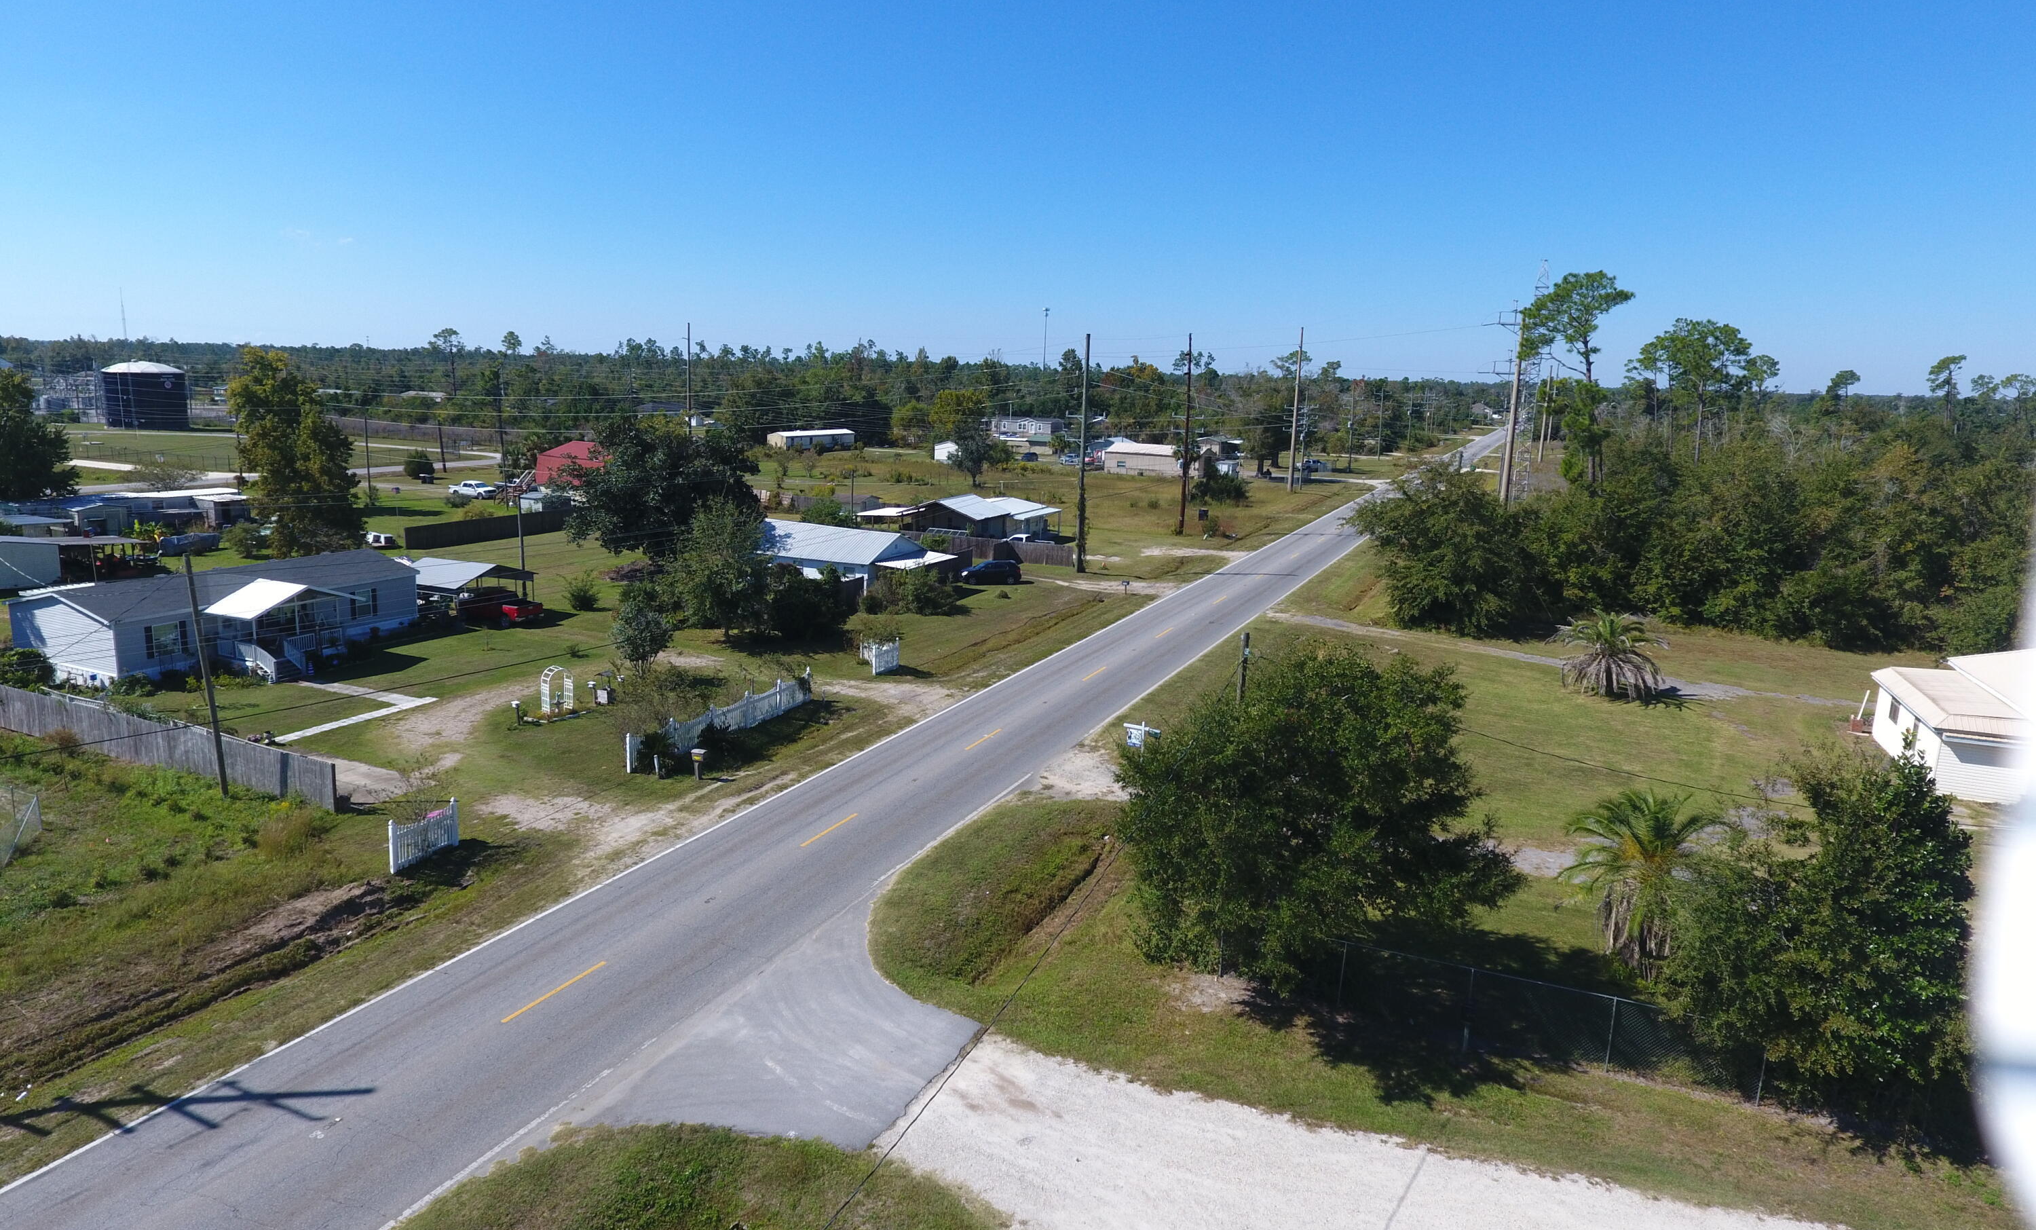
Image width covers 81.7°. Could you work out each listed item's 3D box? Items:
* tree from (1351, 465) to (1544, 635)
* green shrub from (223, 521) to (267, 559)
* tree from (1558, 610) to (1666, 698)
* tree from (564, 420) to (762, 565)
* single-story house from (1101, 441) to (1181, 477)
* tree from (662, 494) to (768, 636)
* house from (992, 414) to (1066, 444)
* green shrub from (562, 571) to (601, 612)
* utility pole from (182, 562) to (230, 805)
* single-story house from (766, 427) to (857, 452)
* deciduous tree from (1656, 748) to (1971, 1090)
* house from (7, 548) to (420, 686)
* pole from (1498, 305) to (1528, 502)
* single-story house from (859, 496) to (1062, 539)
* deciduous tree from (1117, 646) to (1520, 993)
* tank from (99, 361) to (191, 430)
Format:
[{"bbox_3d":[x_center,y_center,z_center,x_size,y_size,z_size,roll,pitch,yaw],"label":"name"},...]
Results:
[{"bbox_3d":[28.462,-4.634,78.232,11.600,10.200,10.800,6,13,20],"label":"tree"},{"bbox_3d":[-60.240,-5.831,91.587,2.900,2.750,2.800,-6,14,-33],"label":"green shrub"},{"bbox_3d":[30.409,1.842,60.404,5.300,4.300,5.300,7,13,27],"label":"tree"},{"bbox_3d":[-27.851,-9.705,92.121,14.600,11.700,13.500,-2,12,-17],"label":"tree"},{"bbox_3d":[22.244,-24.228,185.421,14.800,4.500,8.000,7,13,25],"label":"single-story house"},{"bbox_3d":[-17.123,-2.600,66.595,5.900,8.100,5.800,-1,12,-14],"label":"tree"},{"bbox_3d":[2.930,-45.769,286.901,15.800,4.300,8.200,7,13,25],"label":"house"},{"bbox_3d":[-28.265,-1.637,76.167,2.450,2.400,2.400,-3,13,-20],"label":"green shrub"},{"bbox_3d":[-27.816,2.222,40.278,0.270,8.591,0.270,-9,15,-34],"label":"utility pole"},{"bbox_3d":[-39.726,-33.723,227.094,5.000,4.000,22.500,7,13,24],"label":"single-story house"},{"bbox_3d":[19.256,7.085,28.277,6.000,7.200,5.500,10,15,37],"label":"deciduous tree"},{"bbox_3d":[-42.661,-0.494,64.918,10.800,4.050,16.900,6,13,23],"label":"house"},{"bbox_3d":[63.367,-26.030,150.300,0.600,24.800,0.600,7,13,24],"label":"pole"},{"bbox_3d":[-5.496,-9.450,111.835,14.400,4.100,15.400,7,13,24],"label":"single-story house"},{"bbox_3d":[7.416,5.225,30.002,9.600,8.600,9.300,5,12,15],"label":"deciduous tree"},{"bbox_3d":[-177.488,-44.795,239.278,13.600,13.000,13.600,-7,15,-36],"label":"tank"}]

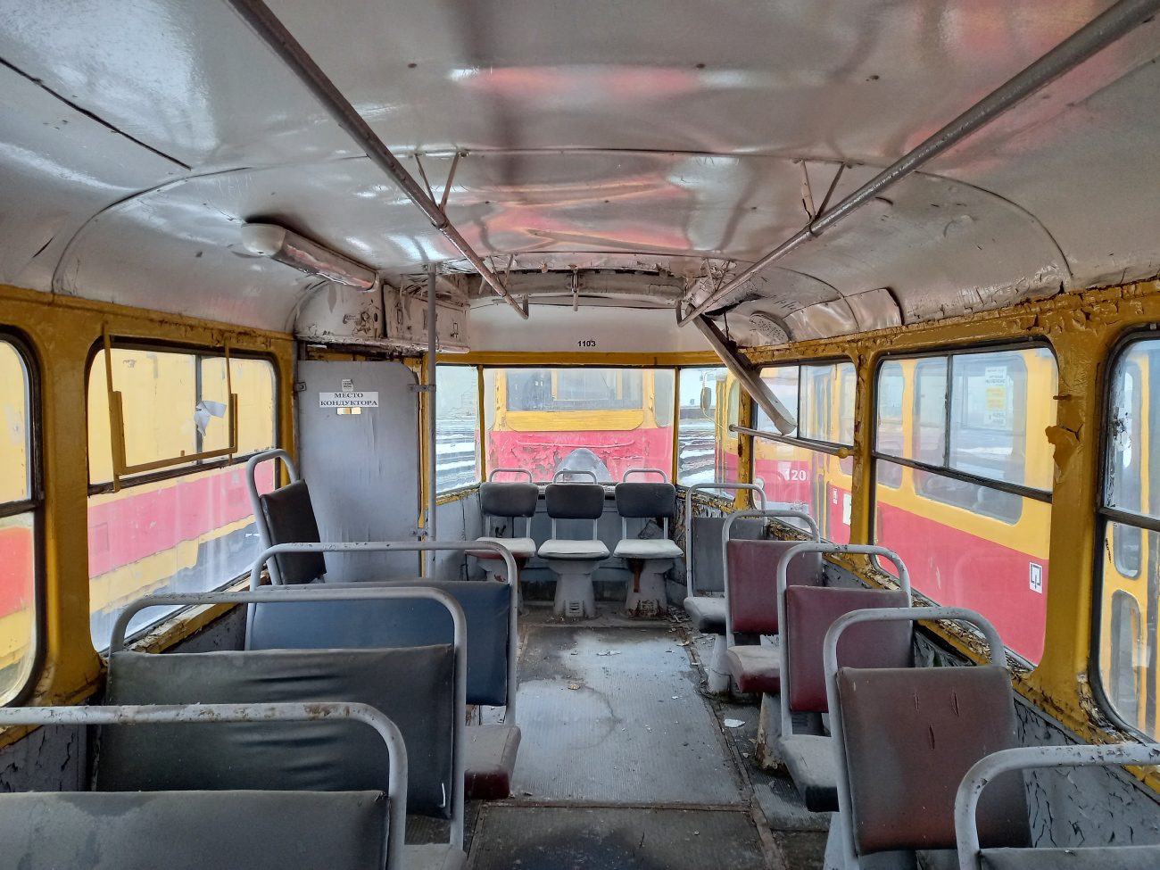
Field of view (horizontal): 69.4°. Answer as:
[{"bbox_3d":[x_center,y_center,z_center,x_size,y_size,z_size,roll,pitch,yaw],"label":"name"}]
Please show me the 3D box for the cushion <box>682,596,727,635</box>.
[{"bbox_3d":[0.763,0.894,4.184,0.440,0.090,0.410,0,3,0],"label":"cushion"}]

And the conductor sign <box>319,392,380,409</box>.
[{"bbox_3d":[-0.965,-0.146,3.502,0.247,0.066,0.005,0,3,0],"label":"conductor sign"}]

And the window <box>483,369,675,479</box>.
[{"bbox_3d":[-0.002,-0.075,6.006,1.360,0.830,0.050,0,9,0],"label":"window"}]

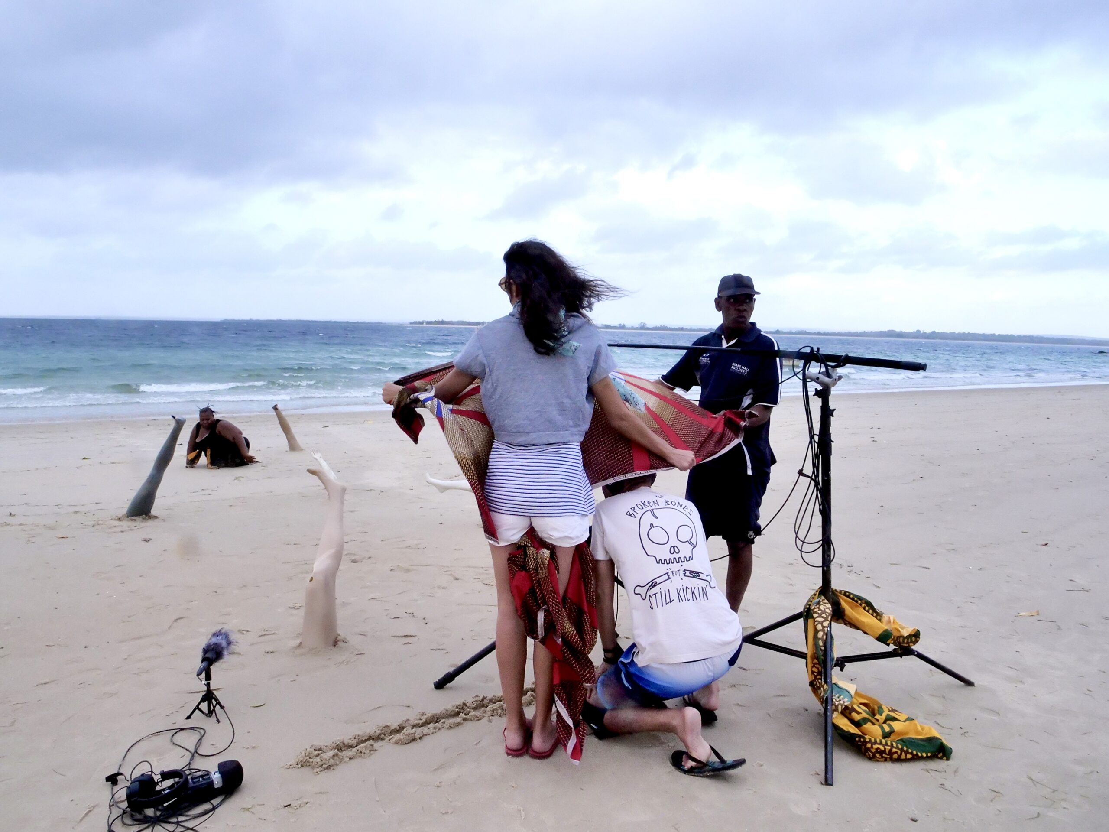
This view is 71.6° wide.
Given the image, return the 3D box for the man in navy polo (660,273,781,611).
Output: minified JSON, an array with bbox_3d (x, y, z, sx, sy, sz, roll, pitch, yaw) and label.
[{"bbox_3d":[0.780,0.192,3.493,0.540,1.690,0.420,6,8,36],"label":"man in navy polo"}]

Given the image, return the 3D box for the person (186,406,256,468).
[{"bbox_3d":[-3.399,0.159,7.948,0.670,0.600,0.850,1,7,4],"label":"person"}]

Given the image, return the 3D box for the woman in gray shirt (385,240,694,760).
[{"bbox_3d":[-0.070,0.280,2.644,1.070,1.680,0.540,1,7,-3],"label":"woman in gray shirt"}]

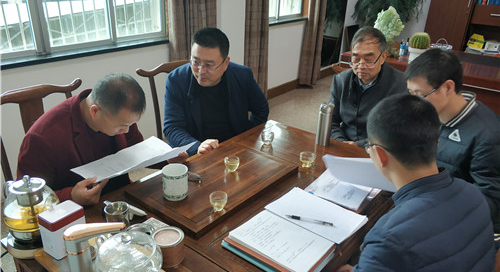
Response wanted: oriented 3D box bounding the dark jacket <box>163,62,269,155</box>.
[{"bbox_3d":[-0.194,-0.045,1.956,0.520,0.620,0.420,-7,25,-20],"label":"dark jacket"}]

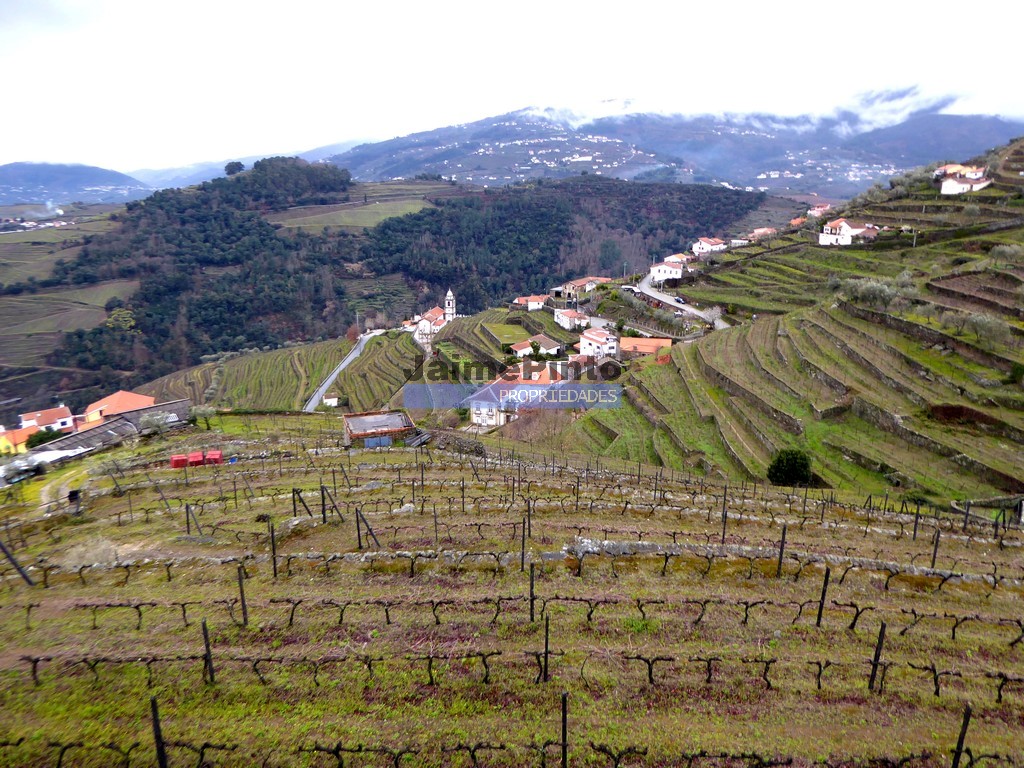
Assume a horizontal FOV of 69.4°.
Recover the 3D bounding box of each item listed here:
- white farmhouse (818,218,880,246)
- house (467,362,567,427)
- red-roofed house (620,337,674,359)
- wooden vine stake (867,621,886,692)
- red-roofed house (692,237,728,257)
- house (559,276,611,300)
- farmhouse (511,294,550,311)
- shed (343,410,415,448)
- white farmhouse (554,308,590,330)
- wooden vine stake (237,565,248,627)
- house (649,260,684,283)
[{"bbox_3d":[120.853,-54.445,265.000,17.000,8.000,13.000,-9,18,-31],"label":"white farmhouse"},{"bbox_3d":[0.949,2.955,194.815,16.000,9.000,26.000,5,16,15],"label":"house"},{"bbox_3d":[40.669,-11.200,225.000,15.500,4.600,9.000,5,16,16],"label":"red-roofed house"},{"bbox_3d":[7.128,5.309,14.406,0.080,1.550,0.080,1,16,0],"label":"wooden vine stake"},{"bbox_3d":[89.968,-62.389,335.000,9.000,7.000,16.000,14,21,40],"label":"red-roofed house"},{"bbox_3d":[28.405,-37.376,288.000,9.000,7.000,22.000,11,19,34],"label":"house"},{"bbox_3d":[7.329,-32.219,292.000,15.000,5.000,8.000,1,16,2],"label":"farmhouse"},{"bbox_3d":[-12.236,4.532,67.500,5.800,2.200,5.200,-6,17,-21],"label":"shed"},{"bbox_3d":[21.355,-23.052,263.000,8.000,5.200,15.000,-4,16,-13],"label":"white farmhouse"},{"bbox_3d":[-6.232,4.932,17.135,0.080,1.550,0.080,0,16,0],"label":"wooden vine stake"},{"bbox_3d":[56.850,-41.464,272.000,11.000,6.600,9.500,8,17,25],"label":"house"}]

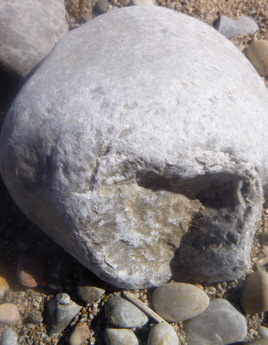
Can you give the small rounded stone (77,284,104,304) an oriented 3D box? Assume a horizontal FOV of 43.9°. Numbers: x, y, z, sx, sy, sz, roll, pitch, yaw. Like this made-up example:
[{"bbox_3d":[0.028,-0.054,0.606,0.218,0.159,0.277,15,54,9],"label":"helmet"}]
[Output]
[{"bbox_3d":[-0.046,0.130,0.354,0.030,0.012,0.018,4,65,2],"label":"small rounded stone"}]

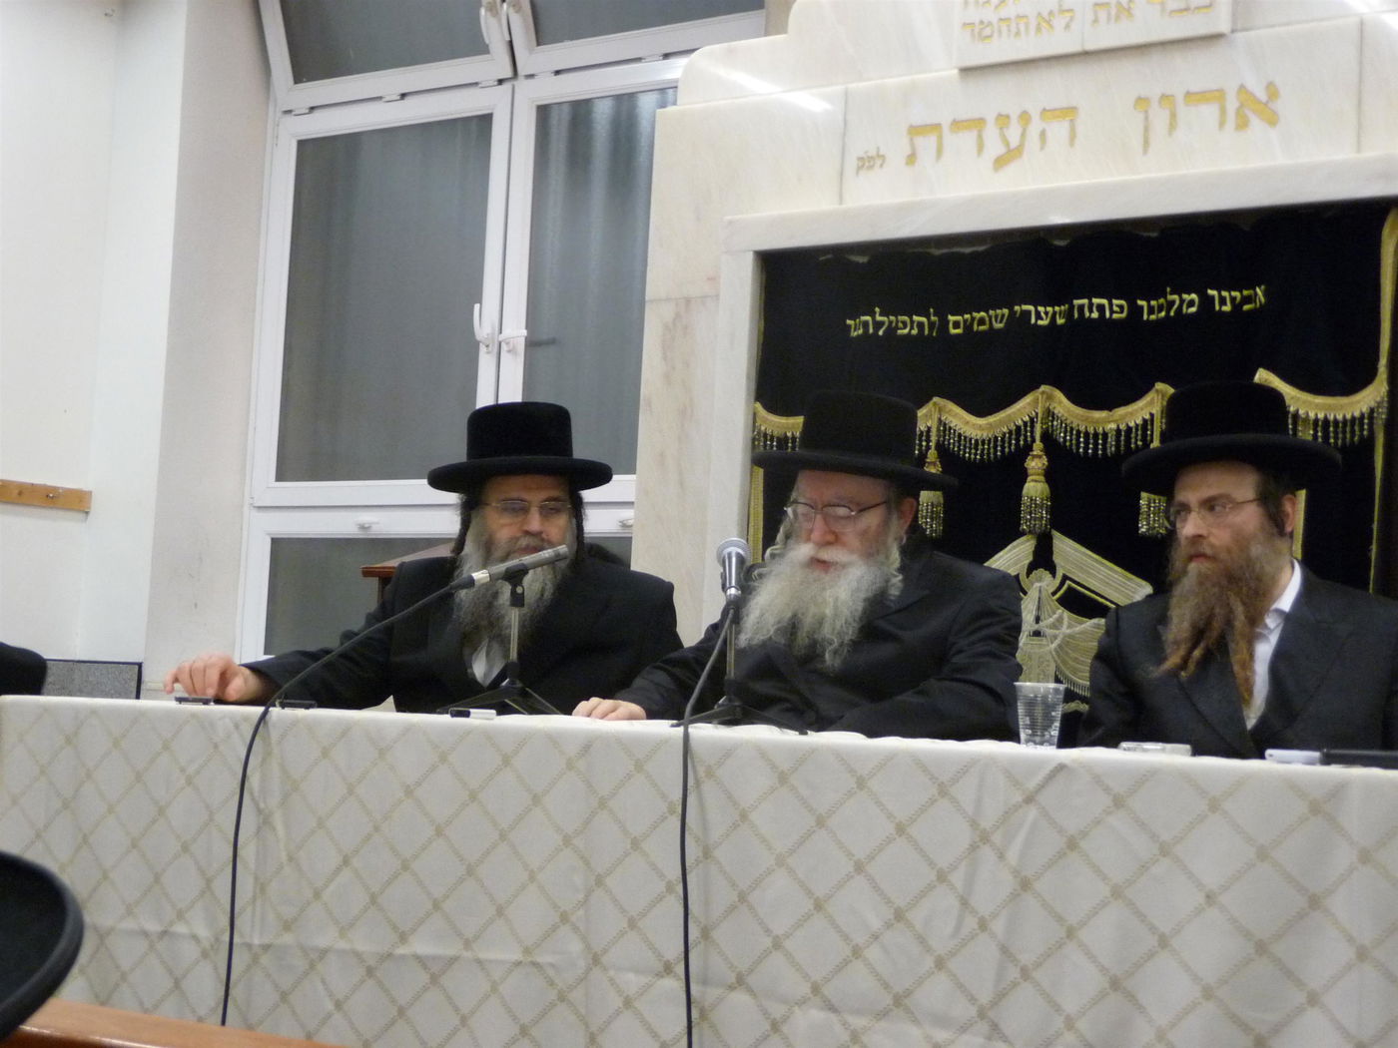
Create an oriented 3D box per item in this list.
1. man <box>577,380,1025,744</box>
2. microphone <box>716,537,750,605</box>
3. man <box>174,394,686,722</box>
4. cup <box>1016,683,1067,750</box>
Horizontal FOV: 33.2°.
[{"bbox_3d":[0.178,0.425,3.972,0.610,1.370,0.910,0,-5,32],"label":"man"},{"bbox_3d":[0.051,0.068,3.530,0.052,0.052,0.165,1,30,1],"label":"microphone"},{"bbox_3d":[-0.496,0.424,4.404,0.740,1.369,0.850,1,-5,24],"label":"man"},{"bbox_3d":[0.482,0.270,3.310,0.070,0.092,0.070,3,-4,0],"label":"cup"}]

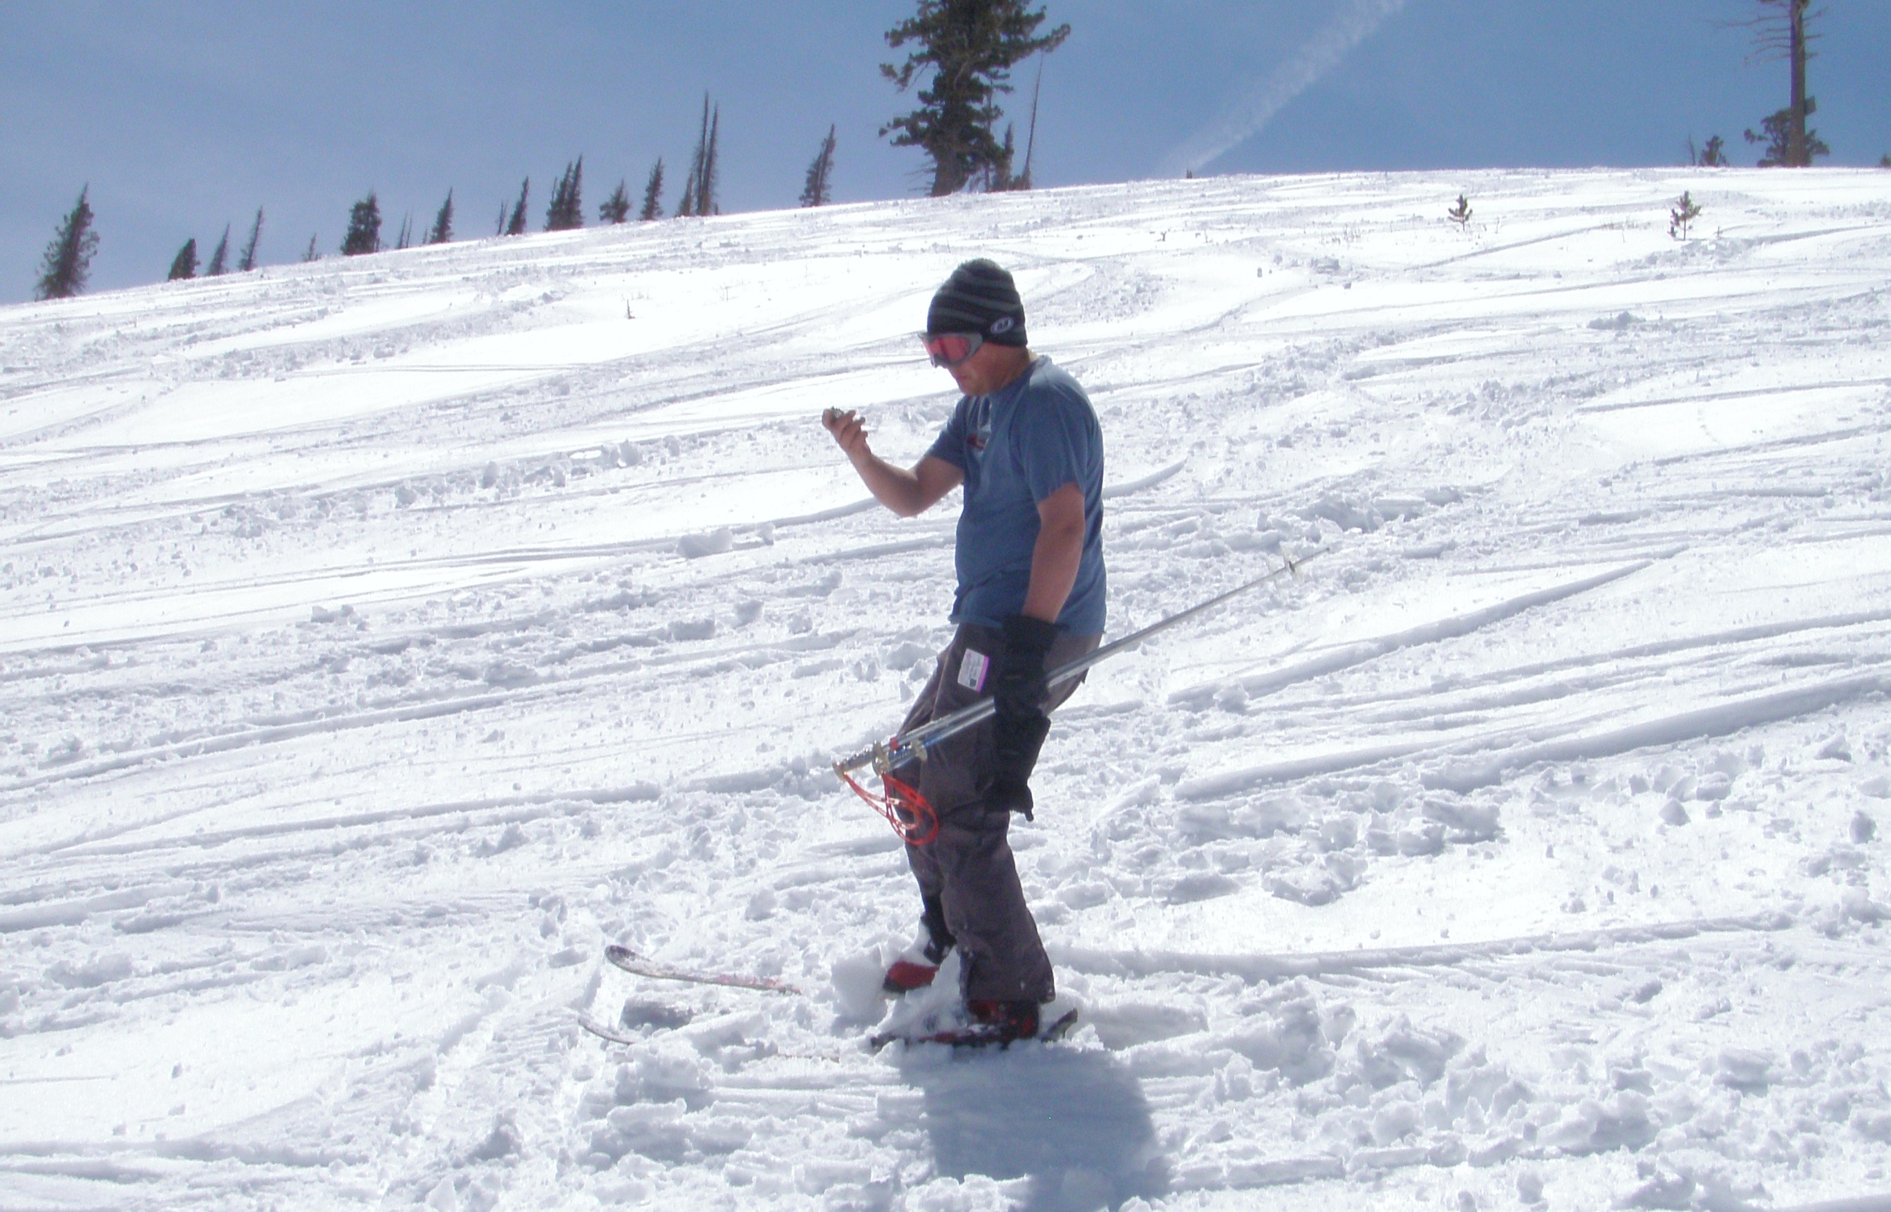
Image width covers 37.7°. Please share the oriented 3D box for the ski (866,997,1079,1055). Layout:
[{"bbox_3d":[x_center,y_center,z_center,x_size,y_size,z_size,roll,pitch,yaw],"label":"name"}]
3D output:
[{"bbox_3d":[0.020,0.961,6.150,1.600,0.120,0.110,3,11,-9],"label":"ski"}]

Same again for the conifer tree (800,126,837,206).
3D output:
[{"bbox_3d":[-6.197,-21.378,135.000,1.600,4.000,1.600,2,-6,0],"label":"conifer tree"}]

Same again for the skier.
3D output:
[{"bbox_3d":[0.047,0.083,6.280,0.580,1.780,0.580,4,-7,-19],"label":"skier"}]

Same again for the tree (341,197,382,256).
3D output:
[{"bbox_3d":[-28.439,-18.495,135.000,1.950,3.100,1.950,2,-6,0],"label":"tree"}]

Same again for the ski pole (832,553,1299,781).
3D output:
[{"bbox_3d":[0.281,0.118,6.045,1.180,0.080,0.080,-24,2,-17],"label":"ski pole"}]

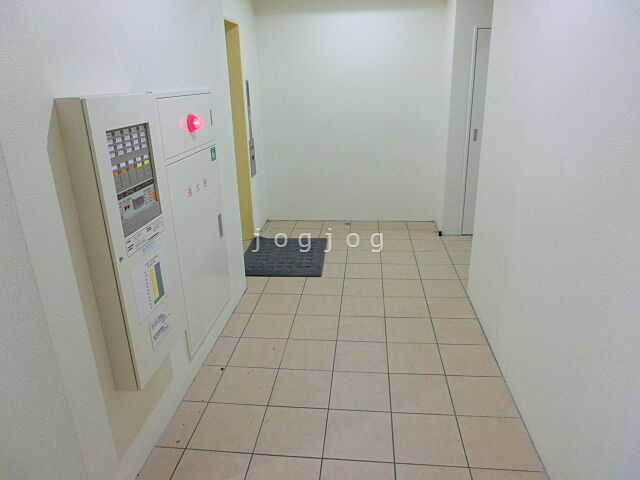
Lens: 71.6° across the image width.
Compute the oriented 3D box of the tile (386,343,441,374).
[{"bbox_3d":[0.535,0.674,2.529,0.298,0.010,0.298,0,20,6],"label":"tile"}]

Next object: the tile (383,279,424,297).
[{"bbox_3d":[0.628,0.365,3.369,0.298,0.010,0.298,0,20,6],"label":"tile"}]

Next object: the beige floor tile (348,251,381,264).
[{"bbox_3d":[0.391,0.155,3.959,0.298,0.010,0.298,1,20,6],"label":"beige floor tile"}]

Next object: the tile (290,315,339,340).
[{"bbox_3d":[-0.031,0.565,2.868,0.296,0.010,0.296,0,20,6],"label":"tile"}]

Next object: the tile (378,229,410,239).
[{"bbox_3d":[0.751,-0.048,4.487,0.298,0.010,0.298,1,20,6],"label":"tile"}]

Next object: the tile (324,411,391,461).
[{"bbox_3d":[0.178,0.890,2.025,0.300,0.012,0.300,0,20,6],"label":"tile"}]

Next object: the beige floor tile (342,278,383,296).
[{"bbox_3d":[0.333,0.369,3.450,0.300,0.012,0.300,0,20,6],"label":"beige floor tile"}]

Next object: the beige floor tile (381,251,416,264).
[{"bbox_3d":[0.691,0.159,3.929,0.298,0.010,0.298,0,20,6],"label":"beige floor tile"}]

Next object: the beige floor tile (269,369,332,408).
[{"bbox_3d":[-0.094,0.783,2.342,0.300,0.012,0.300,0,20,6],"label":"beige floor tile"}]

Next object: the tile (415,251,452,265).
[{"bbox_3d":[0.989,0.161,3.897,0.298,0.010,0.298,0,20,6],"label":"tile"}]

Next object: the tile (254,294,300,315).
[{"bbox_3d":[-0.298,0.467,3.208,0.299,0.010,0.299,0,20,6],"label":"tile"}]

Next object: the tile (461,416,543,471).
[{"bbox_3d":[0.783,0.893,1.958,0.300,0.010,0.300,1,20,6],"label":"tile"}]

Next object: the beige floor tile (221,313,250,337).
[{"bbox_3d":[-0.564,0.571,2.969,0.152,0.012,0.300,0,20,6],"label":"beige floor tile"}]

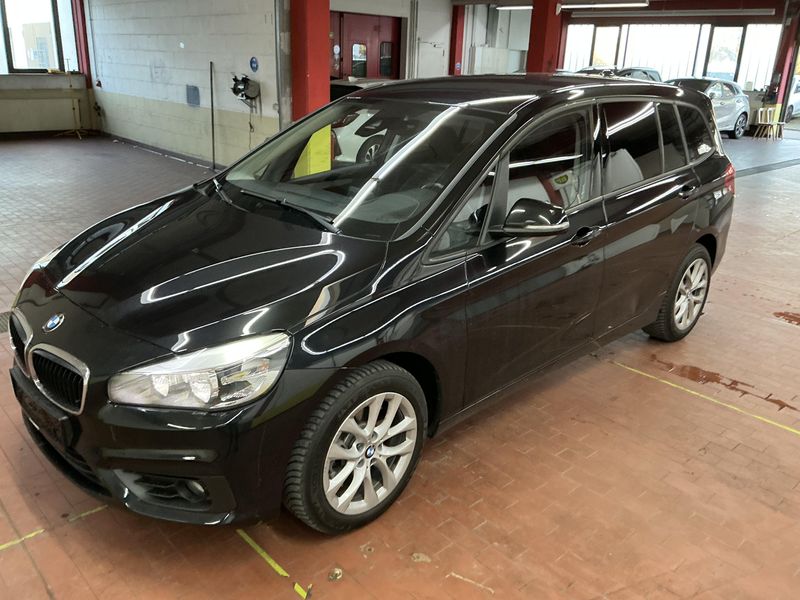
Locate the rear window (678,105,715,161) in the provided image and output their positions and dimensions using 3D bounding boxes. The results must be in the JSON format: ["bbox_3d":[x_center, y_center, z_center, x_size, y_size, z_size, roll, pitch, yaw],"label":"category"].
[{"bbox_3d":[1.862,-1.049,4.042,0.070,0.360,0.520,-2,12,41],"label":"rear window"}]

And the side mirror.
[{"bbox_3d":[0.530,-0.341,2.597,0.200,0.165,0.220,-16,26,-42],"label":"side mirror"}]

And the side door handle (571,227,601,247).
[{"bbox_3d":[0.865,-0.300,3.000,0.240,0.062,0.060,-16,26,-42],"label":"side door handle"}]

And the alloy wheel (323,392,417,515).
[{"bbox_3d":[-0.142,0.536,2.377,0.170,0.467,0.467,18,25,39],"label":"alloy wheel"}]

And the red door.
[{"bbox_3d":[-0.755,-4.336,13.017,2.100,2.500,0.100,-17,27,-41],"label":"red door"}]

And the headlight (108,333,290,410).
[{"bbox_3d":[-0.628,0.216,2.037,0.510,0.240,0.300,11,22,22],"label":"headlight"}]

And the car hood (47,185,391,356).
[{"bbox_3d":[-0.840,-0.193,2.578,0.830,0.340,1.480,-16,26,-42],"label":"car hood"}]

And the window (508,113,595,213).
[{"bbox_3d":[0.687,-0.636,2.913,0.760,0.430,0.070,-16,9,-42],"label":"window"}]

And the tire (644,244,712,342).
[{"bbox_3d":[1.836,-0.063,4.280,0.655,0.655,0.210,-17,27,-41],"label":"tire"}]

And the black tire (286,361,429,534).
[{"bbox_3d":[-0.164,0.538,2.440,0.210,0.655,0.655,20,27,40],"label":"black tire"}]

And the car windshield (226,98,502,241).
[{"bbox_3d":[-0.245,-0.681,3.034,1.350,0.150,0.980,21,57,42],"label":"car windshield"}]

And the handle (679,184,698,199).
[{"bbox_3d":[1.645,-0.618,3.685,0.210,0.060,0.055,-17,27,-41],"label":"handle"}]

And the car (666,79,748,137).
[{"bbox_3d":[7.360,-5.010,16.850,4.200,1.530,1.800,-14,26,-37],"label":"car"}]

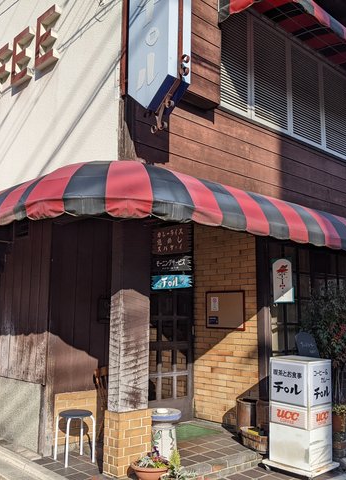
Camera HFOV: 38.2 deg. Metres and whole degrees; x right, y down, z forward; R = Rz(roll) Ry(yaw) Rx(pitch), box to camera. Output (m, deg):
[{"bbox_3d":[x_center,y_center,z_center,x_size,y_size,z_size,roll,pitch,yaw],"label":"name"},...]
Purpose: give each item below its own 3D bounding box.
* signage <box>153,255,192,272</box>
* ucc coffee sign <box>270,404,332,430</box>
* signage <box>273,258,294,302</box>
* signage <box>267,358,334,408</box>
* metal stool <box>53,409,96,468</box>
[{"bbox_3d":[-0.024,0.208,4.130,0.030,0.135,0.500,9,-12,-42],"label":"signage"},{"bbox_3d":[1.095,1.488,4.311,0.350,0.185,0.400,8,-11,-43],"label":"ucc coffee sign"},{"bbox_3d":[1.189,0.439,5.359,0.060,0.475,0.255,9,-12,-42],"label":"signage"},{"bbox_3d":[1.097,1.222,4.350,0.350,0.354,0.400,8,-11,-43],"label":"signage"},{"bbox_3d":[-0.885,1.783,4.515,0.315,0.424,0.315,1,-8,0],"label":"metal stool"}]

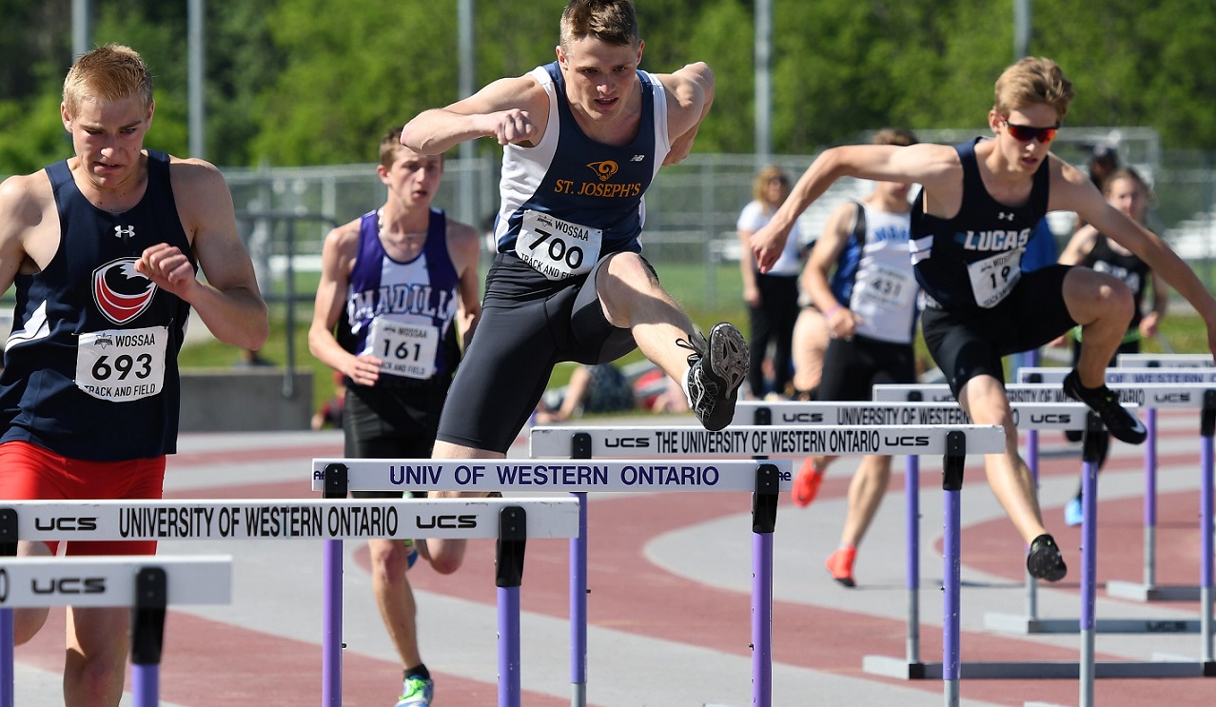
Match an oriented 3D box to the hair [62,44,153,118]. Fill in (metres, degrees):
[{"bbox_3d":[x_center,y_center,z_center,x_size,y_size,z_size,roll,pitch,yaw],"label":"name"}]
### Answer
[{"bbox_3d":[-1.024,-0.551,16.050,0.185,0.175,0.210,0,11,2],"label":"hair"}]

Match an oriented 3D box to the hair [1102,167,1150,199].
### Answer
[{"bbox_3d":[2.404,-0.775,36.300,0.200,0.175,0.210,0,1,-10],"label":"hair"}]

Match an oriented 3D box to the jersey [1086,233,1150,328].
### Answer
[{"bbox_3d":[2.360,-0.352,36.300,0.310,0.490,0.250,0,5,-10],"label":"jersey"}]

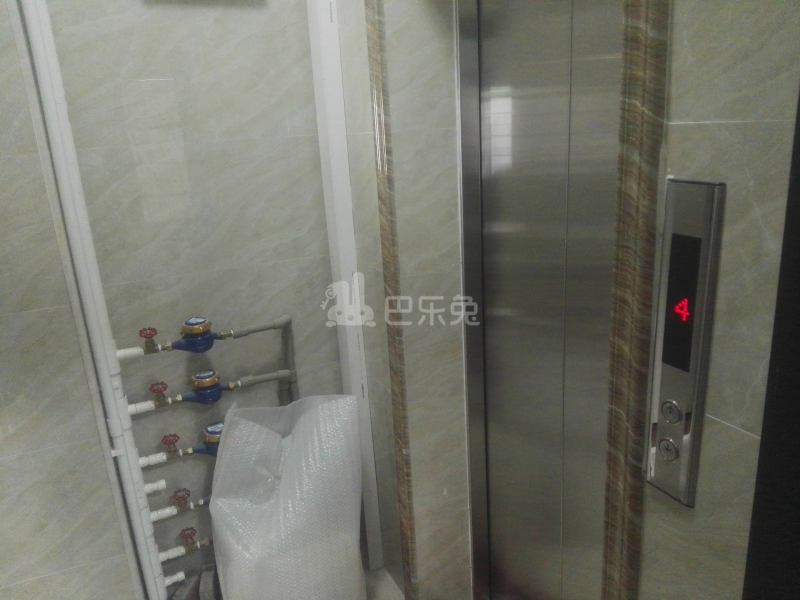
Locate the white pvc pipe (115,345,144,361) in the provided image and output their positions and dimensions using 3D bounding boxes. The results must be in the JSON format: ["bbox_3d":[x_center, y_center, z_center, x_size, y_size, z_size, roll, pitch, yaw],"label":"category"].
[{"bbox_3d":[-0.753,0.149,1.811,0.072,0.031,0.031,-11,18,-25],"label":"white pvc pipe"}]

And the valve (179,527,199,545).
[{"bbox_3d":[-0.691,0.769,2.114,0.053,0.037,0.053,-10,18,-23],"label":"valve"}]

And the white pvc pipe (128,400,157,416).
[{"bbox_3d":[-0.740,0.311,1.860,0.073,0.030,0.030,-11,18,-25],"label":"white pvc pipe"}]

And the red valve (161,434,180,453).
[{"bbox_3d":[-0.715,0.444,2.017,0.053,0.040,0.053,-10,18,-23],"label":"red valve"}]

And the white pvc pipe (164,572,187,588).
[{"bbox_3d":[-0.740,0.919,2.129,0.064,0.027,0.027,-10,18,-23],"label":"white pvc pipe"}]

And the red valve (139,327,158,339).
[{"bbox_3d":[-0.708,0.092,1.821,0.050,0.017,0.050,-11,18,-25],"label":"red valve"}]

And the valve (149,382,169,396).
[{"bbox_3d":[-0.733,0.272,1.964,0.053,0.030,0.053,-10,18,-23],"label":"valve"}]

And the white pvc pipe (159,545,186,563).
[{"bbox_3d":[-0.704,0.785,2.002,0.080,0.029,0.029,-11,18,-25],"label":"white pvc pipe"}]

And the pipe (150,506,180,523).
[{"bbox_3d":[-0.750,0.680,2.062,0.082,0.028,0.028,-10,18,-23],"label":"pipe"}]

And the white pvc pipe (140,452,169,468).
[{"bbox_3d":[-0.727,0.469,1.908,0.078,0.030,0.030,-11,18,-25],"label":"white pvc pipe"}]

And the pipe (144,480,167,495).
[{"bbox_3d":[-0.729,0.554,1.929,0.060,0.028,0.028,-11,18,-25],"label":"pipe"}]

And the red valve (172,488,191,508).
[{"bbox_3d":[-0.701,0.636,2.075,0.053,0.040,0.053,-10,18,-23],"label":"red valve"}]

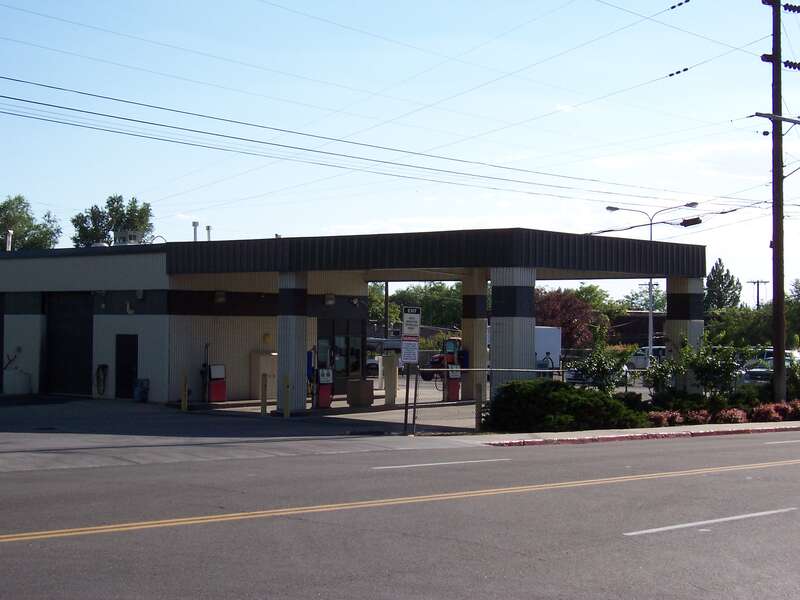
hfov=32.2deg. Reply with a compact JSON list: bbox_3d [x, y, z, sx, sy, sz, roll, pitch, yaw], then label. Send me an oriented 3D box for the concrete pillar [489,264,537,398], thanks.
[{"bbox_3d":[2.991,1.242,36.600,0.840,4.190,0.900,0,-1,39],"label":"concrete pillar"}]

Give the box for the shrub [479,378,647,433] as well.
[{"bbox_3d":[3.971,2.389,32.373,2.350,1.107,5.100,0,-1,41],"label":"shrub"}]

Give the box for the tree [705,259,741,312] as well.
[{"bbox_3d":[27.823,0.734,120.000,3.500,8.649,3.400,0,-1,13],"label":"tree"}]

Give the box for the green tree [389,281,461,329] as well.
[{"bbox_3d":[2.102,1.634,110.000,6.000,6.043,5.800,0,-1,1],"label":"green tree"}]

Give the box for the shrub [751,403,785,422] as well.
[{"bbox_3d":[10.073,3.073,38.046,0.800,0.493,0.950,0,-1,41],"label":"shrub"}]

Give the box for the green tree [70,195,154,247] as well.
[{"bbox_3d":[-18.246,-1.576,88.000,6.000,10.238,5.800,1,-1,-11],"label":"green tree"}]

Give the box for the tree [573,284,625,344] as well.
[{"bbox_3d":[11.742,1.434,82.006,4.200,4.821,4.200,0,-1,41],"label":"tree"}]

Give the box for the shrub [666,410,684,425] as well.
[{"bbox_3d":[6.767,2.908,34.120,0.460,0.352,0.460,1,-1,0],"label":"shrub"}]

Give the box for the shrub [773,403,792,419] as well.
[{"bbox_3d":[10.848,3.154,39.309,0.580,0.467,0.620,0,-1,41],"label":"shrub"}]

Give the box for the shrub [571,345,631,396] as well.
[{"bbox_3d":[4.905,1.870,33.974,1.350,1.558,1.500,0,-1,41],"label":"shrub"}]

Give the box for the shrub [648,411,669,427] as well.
[{"bbox_3d":[6.217,2.859,33.417,0.500,0.367,0.500,1,-1,0],"label":"shrub"}]

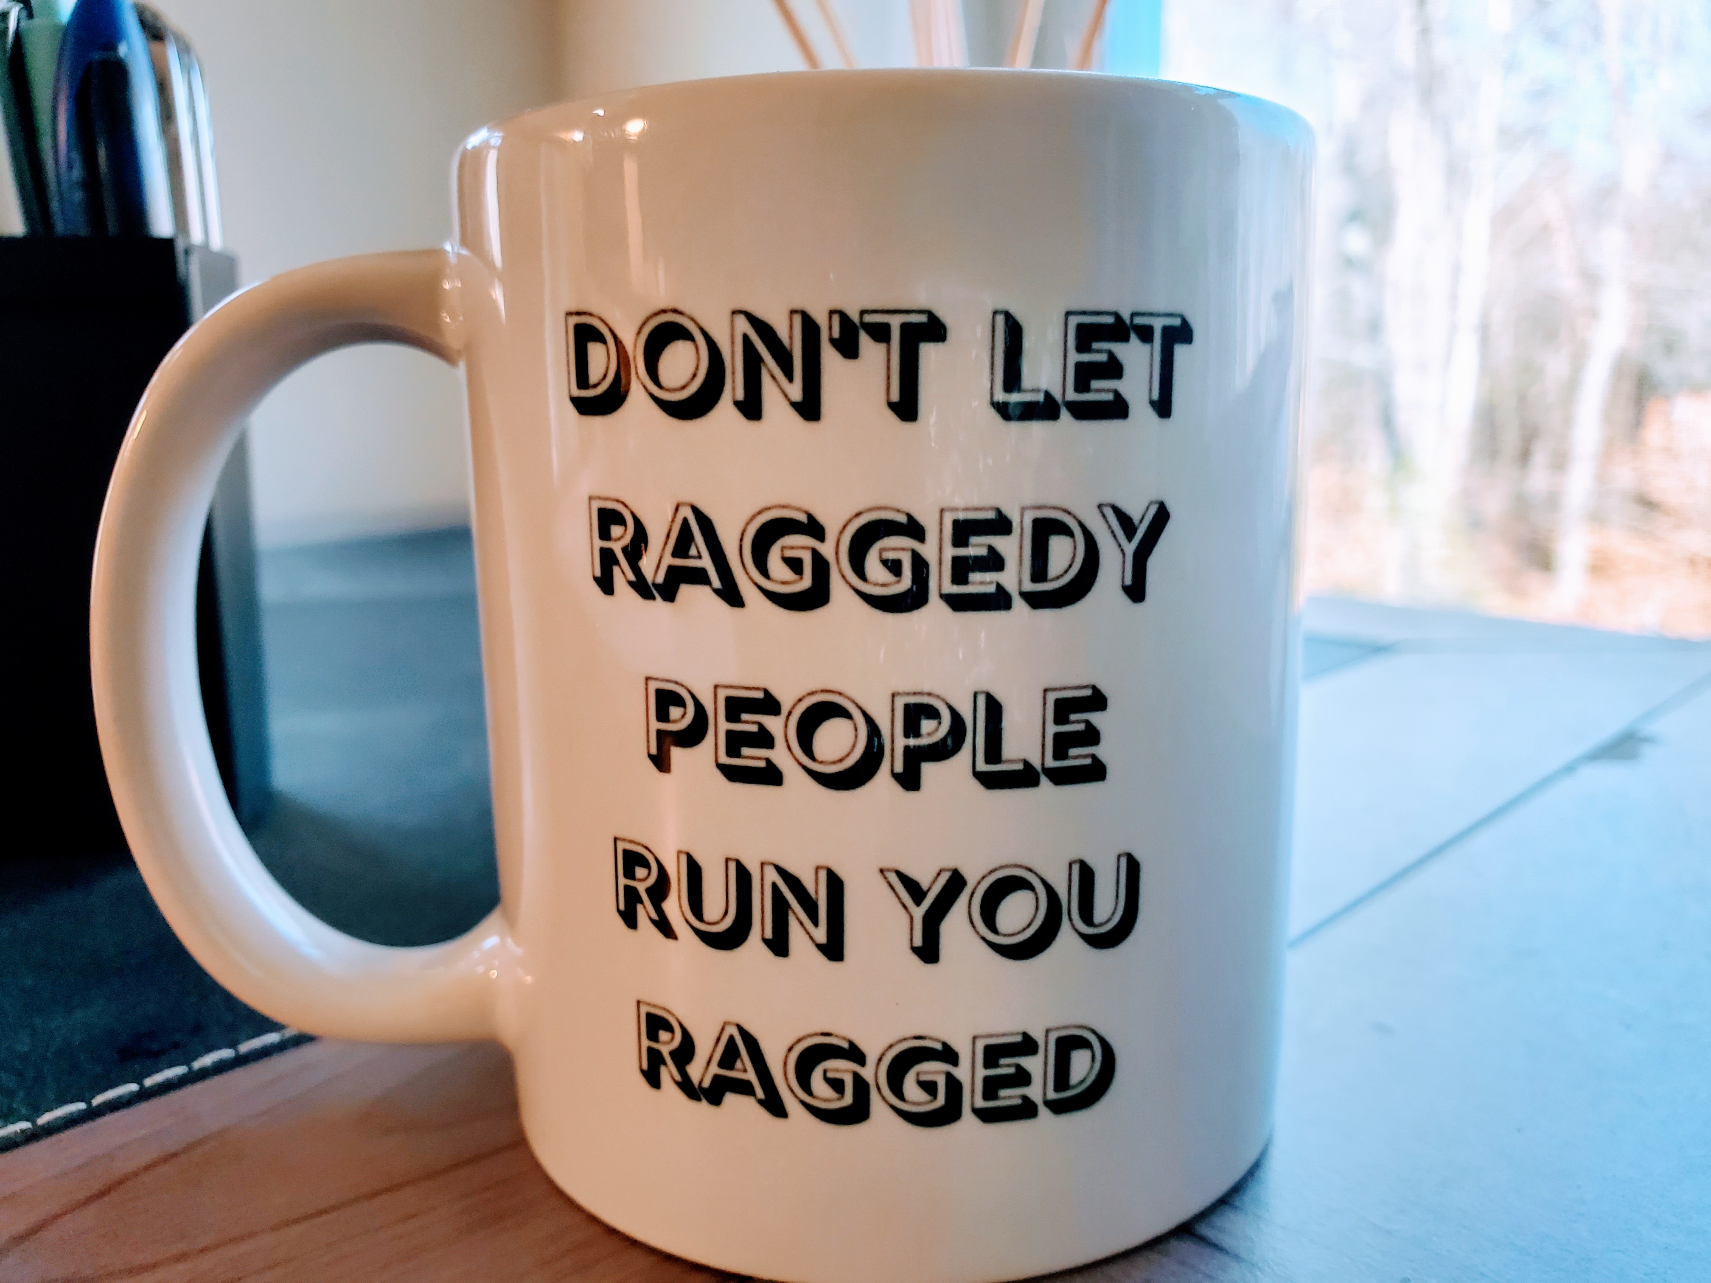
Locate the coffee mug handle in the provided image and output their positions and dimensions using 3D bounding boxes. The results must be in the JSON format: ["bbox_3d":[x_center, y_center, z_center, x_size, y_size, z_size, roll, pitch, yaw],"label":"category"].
[{"bbox_3d":[-0.053,0.003,0.123,0.035,0.077,0.014,-4,10,-14],"label":"coffee mug handle"}]

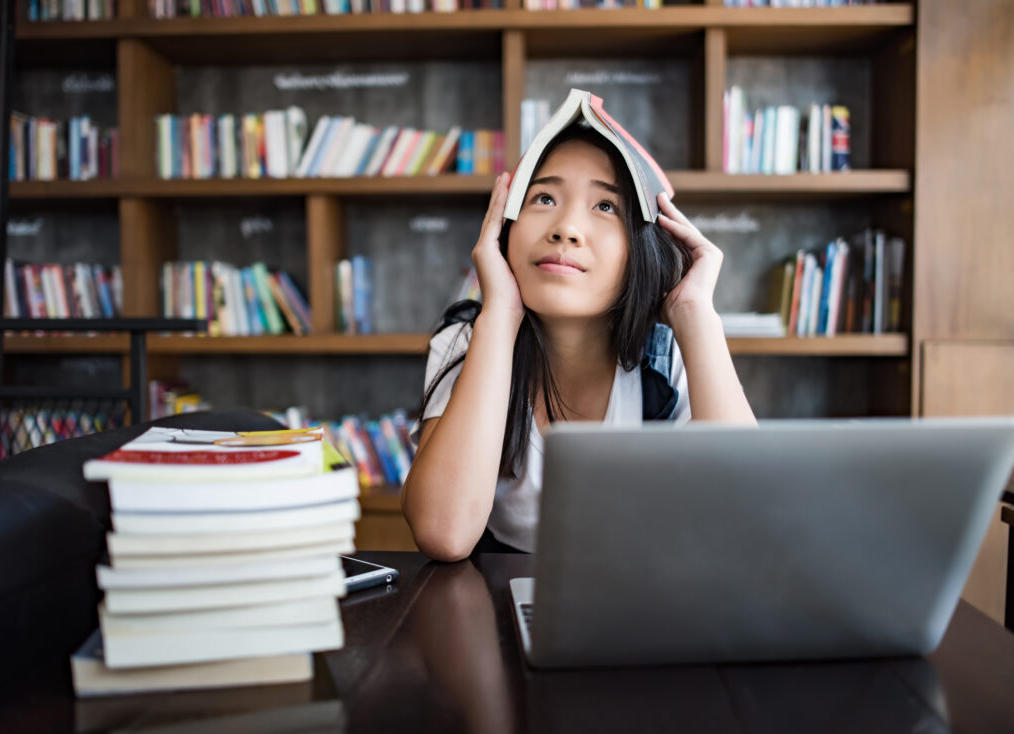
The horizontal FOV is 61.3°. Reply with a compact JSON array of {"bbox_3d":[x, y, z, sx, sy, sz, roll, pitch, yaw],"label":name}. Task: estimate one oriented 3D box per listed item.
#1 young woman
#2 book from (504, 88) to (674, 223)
[{"bbox_3d":[0.105,0.327,1.000,0.430,1.170,0.600,0,3,0],"label":"young woman"},{"bbox_3d":[0.098,-0.234,0.928,0.172,0.127,0.205,2,17,9],"label":"book"}]

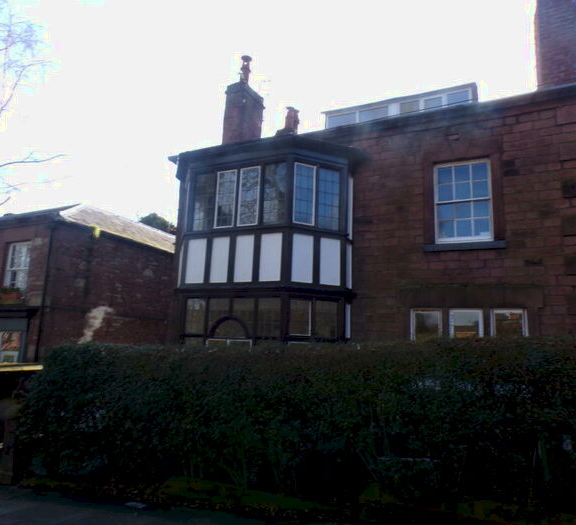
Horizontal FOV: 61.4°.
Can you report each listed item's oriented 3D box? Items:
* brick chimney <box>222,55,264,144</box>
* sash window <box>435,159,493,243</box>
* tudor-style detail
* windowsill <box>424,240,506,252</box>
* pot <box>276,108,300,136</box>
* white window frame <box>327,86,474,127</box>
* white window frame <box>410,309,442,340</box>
[{"bbox_3d":[-1.412,-4.974,15.406,0.672,3.216,1.056,-3,-10,27],"label":"brick chimney"},{"bbox_3d":[3.399,-1.196,9.430,1.056,1.632,0.125,-3,-10,27],"label":"sash window"},{"bbox_3d":[-0.939,-0.178,10.663,4.848,4.752,1.440,-3,-10,27],"label":"tudor-style detail"},{"bbox_3d":[3.321,-0.302,9.170,1.469,0.163,0.211,-3,-10,27],"label":"windowsill"},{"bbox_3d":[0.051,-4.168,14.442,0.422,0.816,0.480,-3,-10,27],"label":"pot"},{"bbox_3d":[2.428,-3.491,11.112,3.389,0.499,0.144,-3,-10,27],"label":"white window frame"},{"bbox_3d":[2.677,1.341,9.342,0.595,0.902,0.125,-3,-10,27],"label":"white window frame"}]

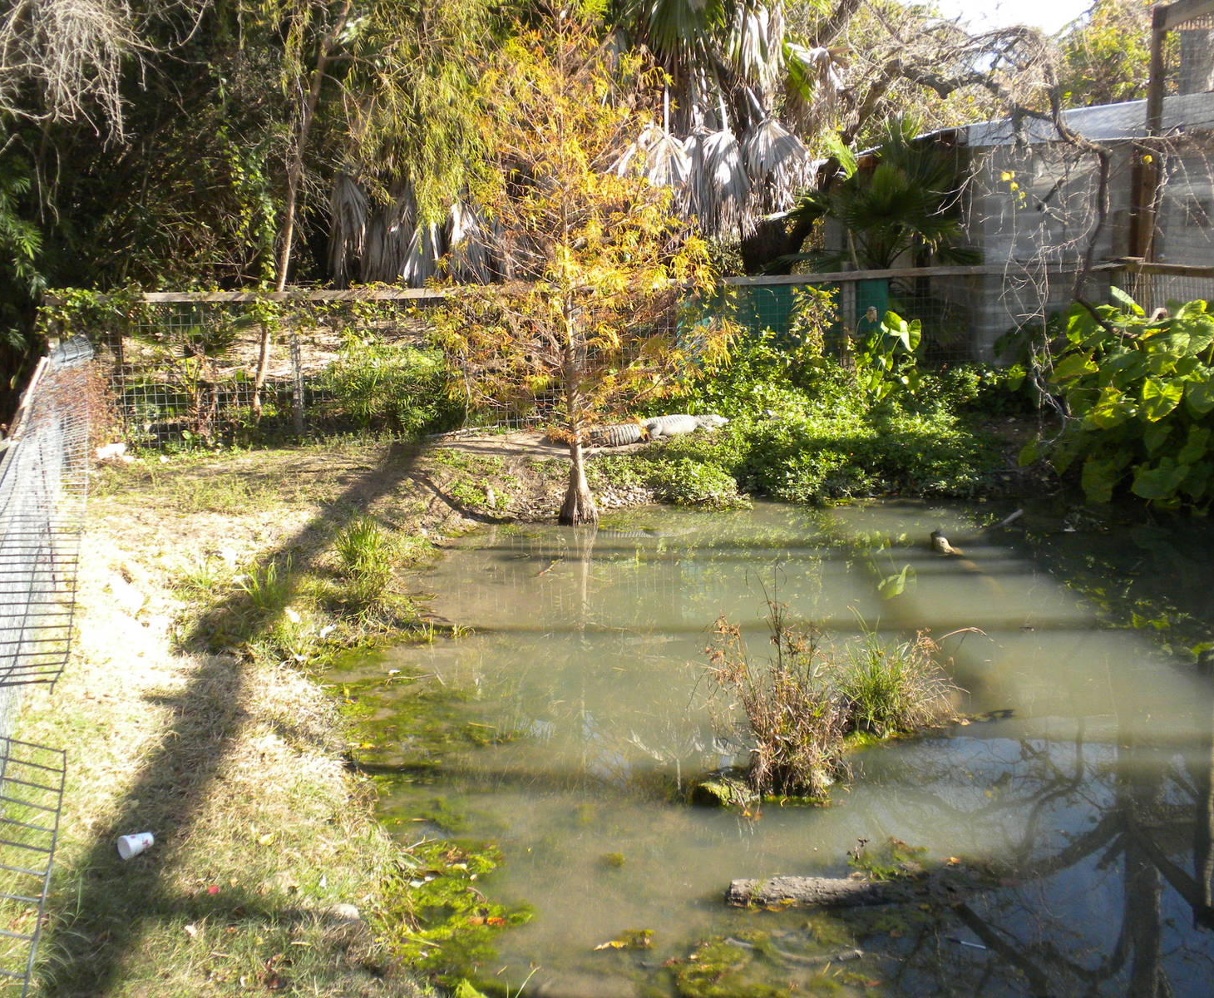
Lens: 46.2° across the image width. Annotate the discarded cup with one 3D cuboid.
[{"bbox_3d":[-1.782,1.310,5.400,0.087,0.087,0.108,8,14,39],"label":"discarded cup"}]

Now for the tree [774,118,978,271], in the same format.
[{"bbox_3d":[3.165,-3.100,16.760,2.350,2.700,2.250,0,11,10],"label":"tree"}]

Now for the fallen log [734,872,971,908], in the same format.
[{"bbox_3d":[0.925,1.531,5.510,0.950,0.140,0.145,-2,11,0],"label":"fallen log"}]

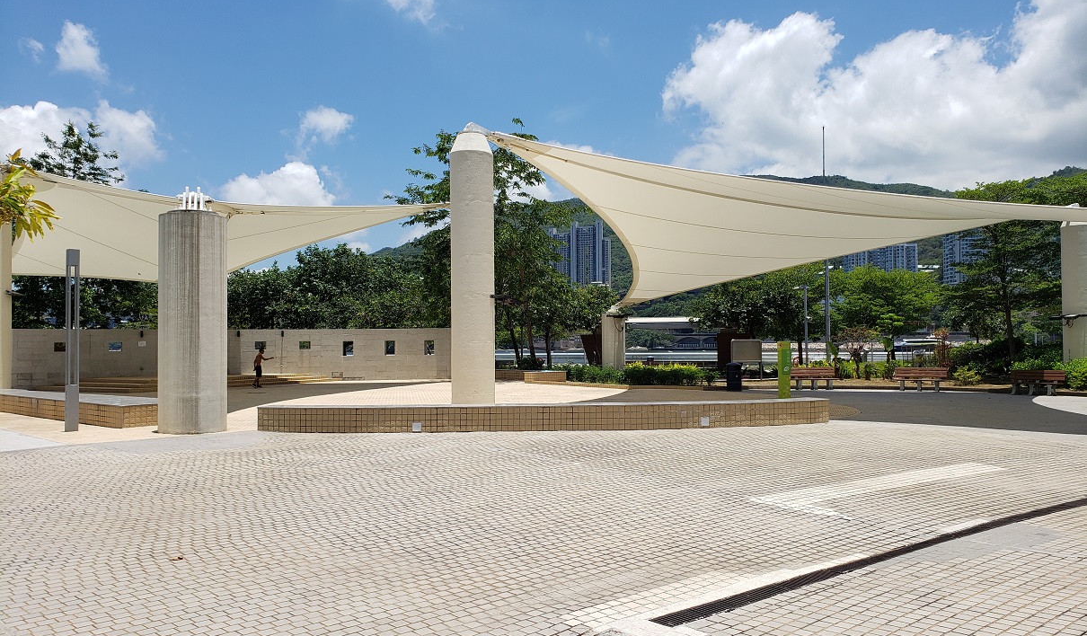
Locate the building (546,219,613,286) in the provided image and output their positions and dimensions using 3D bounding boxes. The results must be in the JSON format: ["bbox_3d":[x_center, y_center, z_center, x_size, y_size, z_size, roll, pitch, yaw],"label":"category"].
[{"bbox_3d":[43.020,-72.426,990.000,76.000,93.663,42.000,-1,-1,6],"label":"building"}]

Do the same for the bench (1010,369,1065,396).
[{"bbox_3d":[15.504,2.035,25.600,1.650,0.790,0.620,-1,-2,37],"label":"bench"}]

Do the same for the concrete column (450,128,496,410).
[{"bbox_3d":[-1.625,-1.109,18.700,1.000,6.525,1.000,0,-1,0],"label":"concrete column"}]

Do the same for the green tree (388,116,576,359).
[{"bbox_3d":[-3.026,-3.530,42.000,9.700,13.408,9.200,0,-1,0],"label":"green tree"}]

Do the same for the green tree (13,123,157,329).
[{"bbox_3d":[-23.116,-3.253,41.000,7.200,13.115,6.800,0,-1,0],"label":"green tree"}]

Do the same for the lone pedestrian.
[{"bbox_3d":[-11.686,2.116,34.100,0.800,1.640,0.550,0,-1,-22],"label":"lone pedestrian"}]

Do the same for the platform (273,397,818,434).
[{"bbox_3d":[0.050,1.733,14.600,10.500,0.440,1.350,0,-1,-3],"label":"platform"}]

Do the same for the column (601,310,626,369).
[{"bbox_3d":[2.875,1.242,33.500,0.980,3.110,0.980,0,-1,0],"label":"column"}]

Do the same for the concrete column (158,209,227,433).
[{"bbox_3d":[-6.302,0.037,14.670,1.230,3.931,1.230,0,-1,0],"label":"concrete column"}]

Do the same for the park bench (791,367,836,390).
[{"bbox_3d":[9.404,2.118,28.400,1.650,0.790,0.620,-1,-1,7],"label":"park bench"}]

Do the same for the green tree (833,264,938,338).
[{"bbox_3d":[16.832,0.200,40.000,5.300,5.460,5.000,0,-1,0],"label":"green tree"}]

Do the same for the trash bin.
[{"bbox_3d":[6.507,2.015,27.900,0.540,1.022,0.540,-1,-1,14],"label":"trash bin"}]

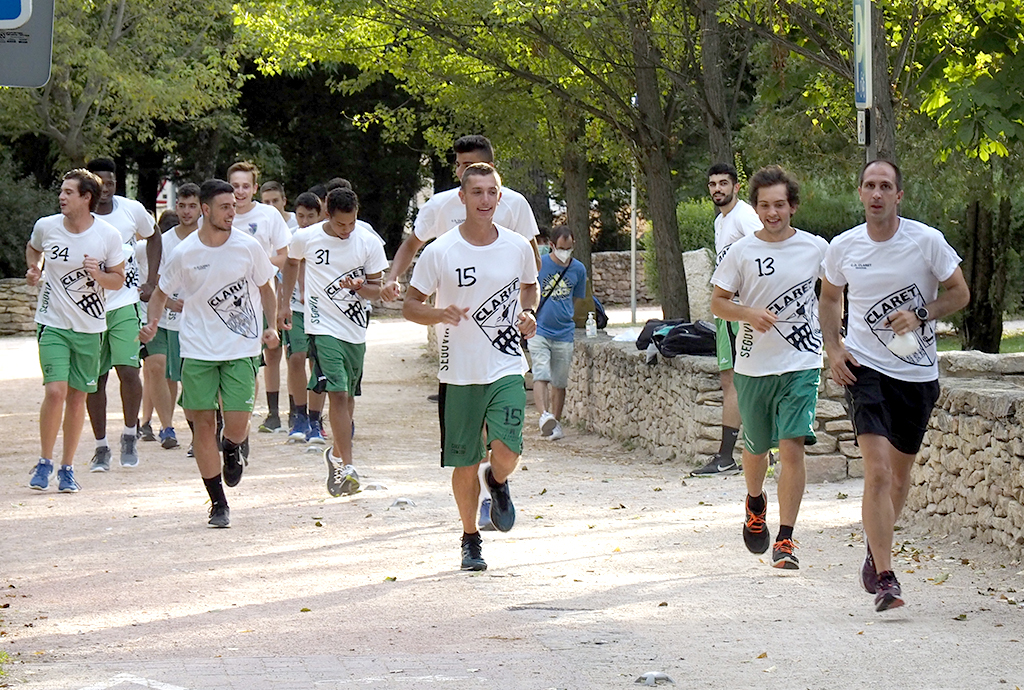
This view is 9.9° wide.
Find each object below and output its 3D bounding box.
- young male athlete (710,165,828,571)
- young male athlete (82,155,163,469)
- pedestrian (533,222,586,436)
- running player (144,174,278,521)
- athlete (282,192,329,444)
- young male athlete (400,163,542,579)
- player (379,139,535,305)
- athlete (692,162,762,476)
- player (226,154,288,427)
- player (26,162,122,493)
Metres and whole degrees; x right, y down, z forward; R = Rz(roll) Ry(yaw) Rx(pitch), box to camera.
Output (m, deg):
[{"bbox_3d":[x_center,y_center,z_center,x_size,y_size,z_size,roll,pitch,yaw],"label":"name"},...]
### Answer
[{"bbox_3d":[1.123,0.102,25.700,0.540,1.764,0.600,0,1,-7],"label":"young male athlete"},{"bbox_3d":[-2.343,-0.179,34.700,0.570,1.842,0.520,0,1,0],"label":"young male athlete"},{"bbox_3d":[0.332,-0.084,43.200,0.500,1.577,0.500,0,1,12],"label":"pedestrian"},{"bbox_3d":[-1.498,0.042,29.300,0.660,1.723,0.620,0,1,-3],"label":"running player"},{"bbox_3d":[-1.322,-0.181,39.000,0.480,1.661,0.500,0,1,0],"label":"athlete"},{"bbox_3d":[-0.181,0.098,25.800,0.580,1.779,0.620,0,1,-10],"label":"young male athlete"},{"bbox_3d":[-0.250,-0.063,28.700,0.740,1.926,0.620,0,1,-5],"label":"player"},{"bbox_3d":[1.269,-0.147,34.200,0.420,1.804,0.500,-1,2,-31],"label":"athlete"},{"bbox_3d":[-1.550,-0.183,34.400,0.540,1.768,0.550,0,1,0],"label":"player"},{"bbox_3d":[-2.413,-0.080,32.700,0.550,1.780,0.520,0,1,3],"label":"player"}]

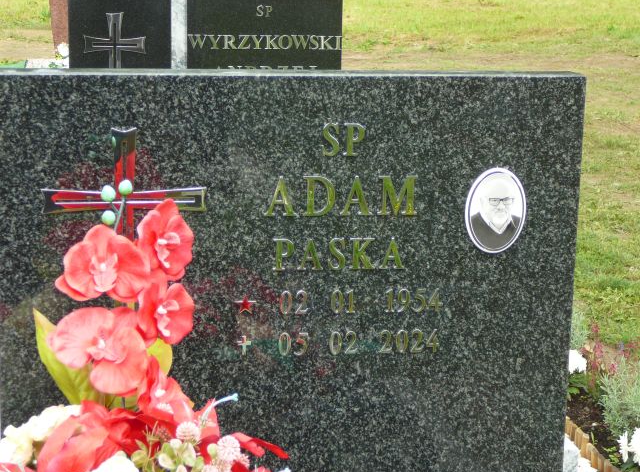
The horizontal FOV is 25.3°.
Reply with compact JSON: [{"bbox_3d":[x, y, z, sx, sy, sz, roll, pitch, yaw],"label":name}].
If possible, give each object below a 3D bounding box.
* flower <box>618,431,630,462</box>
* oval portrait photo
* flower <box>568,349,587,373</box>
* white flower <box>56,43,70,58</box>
[{"bbox_3d":[0.663,0.458,3.100,0.030,0.070,0.068,-3,13,-17],"label":"flower"},{"bbox_3d":[0.247,-0.036,2.000,0.088,0.123,0.010,-1,13,-7],"label":"oval portrait photo"},{"bbox_3d":[0.669,0.328,3.750,0.072,0.065,0.055,1,13,0],"label":"flower"},{"bbox_3d":[-1.436,-1.042,8.000,0.085,0.090,0.070,0,13,-3],"label":"white flower"}]

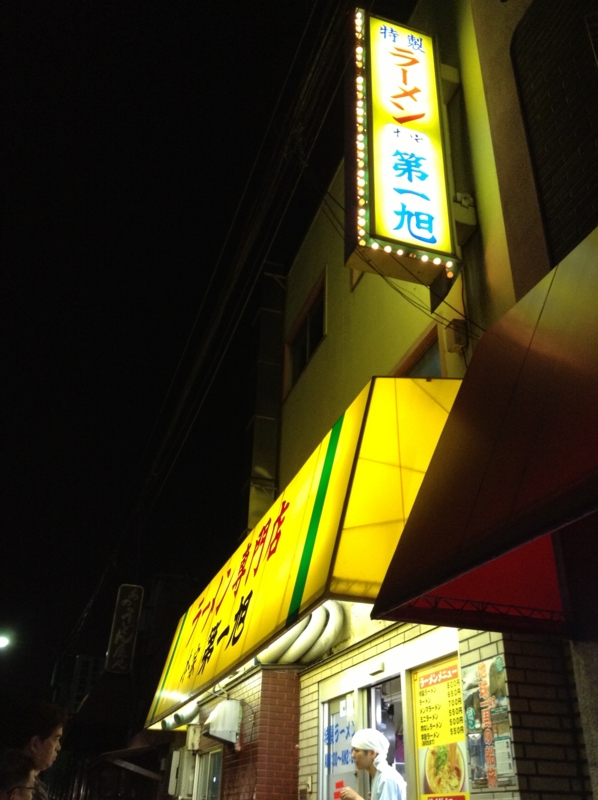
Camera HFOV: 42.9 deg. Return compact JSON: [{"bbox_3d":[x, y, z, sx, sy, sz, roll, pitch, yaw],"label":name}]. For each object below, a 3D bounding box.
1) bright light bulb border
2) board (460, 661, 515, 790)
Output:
[{"bbox_3d":[0.779,-2.090,6.121,0.815,2.664,0.240,10,-30,-15],"label":"bright light bulb border"},{"bbox_3d":[0.956,1.656,3.908,0.025,0.605,0.420,10,-30,-15],"label":"board"}]

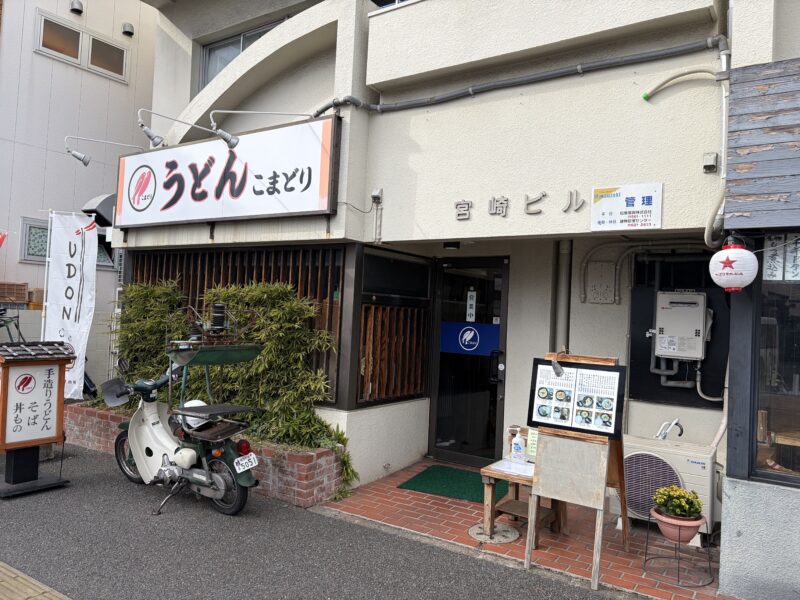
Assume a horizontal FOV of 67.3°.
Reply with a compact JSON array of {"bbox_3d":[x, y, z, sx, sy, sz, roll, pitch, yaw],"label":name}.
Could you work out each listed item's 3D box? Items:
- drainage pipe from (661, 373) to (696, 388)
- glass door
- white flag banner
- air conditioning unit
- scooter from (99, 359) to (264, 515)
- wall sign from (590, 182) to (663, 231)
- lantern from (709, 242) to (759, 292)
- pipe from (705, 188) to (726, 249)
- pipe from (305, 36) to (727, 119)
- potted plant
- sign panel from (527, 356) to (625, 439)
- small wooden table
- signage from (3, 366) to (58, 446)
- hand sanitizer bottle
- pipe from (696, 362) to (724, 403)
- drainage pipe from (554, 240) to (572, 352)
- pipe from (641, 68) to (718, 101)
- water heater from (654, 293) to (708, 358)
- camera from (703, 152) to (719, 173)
[{"bbox_3d":[2.194,0.634,4.734,0.250,0.115,0.070,1,-1,34],"label":"drainage pipe"},{"bbox_3d":[0.691,0.616,6.169,0.850,2.110,0.080,2,-2,34],"label":"glass door"},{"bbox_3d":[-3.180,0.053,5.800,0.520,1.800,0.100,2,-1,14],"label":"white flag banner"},{"bbox_3d":[1.931,1.345,4.433,0.680,0.545,0.285,1,-1,34],"label":"air conditioning unit"},{"bbox_3d":[-1.802,1.106,4.976,1.800,1.100,0.680,2,-2,35],"label":"scooter"},{"bbox_3d":[1.530,-0.633,4.073,0.457,0.305,0.030,2,-2,34],"label":"wall sign"},{"bbox_3d":[1.882,-0.180,3.387,0.245,0.275,0.245,1,-2,37],"label":"lantern"},{"bbox_3d":[1.919,-0.496,3.655,0.125,0.365,0.100,1,-1,34],"label":"pipe"},{"bbox_3d":[0.638,-1.644,4.554,3.250,0.170,0.270,2,-2,34],"label":"pipe"},{"bbox_3d":[1.747,1.334,3.772,0.335,0.340,0.335,1,-1,34],"label":"potted plant"},{"bbox_3d":[1.119,0.618,3.820,0.602,0.447,0.030,1,-11,34],"label":"sign panel"},{"bbox_3d":[0.908,1.479,4.431,0.440,0.480,0.490,2,-2,34],"label":"small wooden table"},{"bbox_3d":[-3.048,0.858,4.972,0.060,0.615,0.385,1,-1,36],"label":"signage"},{"bbox_3d":[0.905,1.096,4.555,0.100,0.245,0.100,2,-1,0],"label":"hand sanitizer bottle"},{"bbox_3d":[2.381,0.625,4.608,0.190,0.320,0.070,1,-1,34],"label":"pipe"},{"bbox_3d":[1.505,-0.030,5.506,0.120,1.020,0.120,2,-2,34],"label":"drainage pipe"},{"bbox_3d":[1.801,-1.392,3.874,0.460,0.155,0.110,2,-2,34],"label":"pipe"},{"bbox_3d":[2.224,0.197,4.728,0.348,0.500,0.200,1,-1,34],"label":"water heater"},{"bbox_3d":[1.890,-0.833,3.654,0.085,0.125,0.070,1,-1,34],"label":"camera"}]

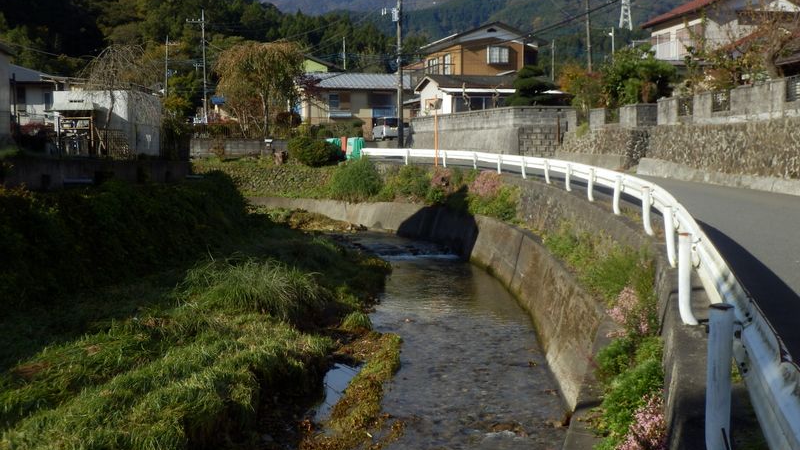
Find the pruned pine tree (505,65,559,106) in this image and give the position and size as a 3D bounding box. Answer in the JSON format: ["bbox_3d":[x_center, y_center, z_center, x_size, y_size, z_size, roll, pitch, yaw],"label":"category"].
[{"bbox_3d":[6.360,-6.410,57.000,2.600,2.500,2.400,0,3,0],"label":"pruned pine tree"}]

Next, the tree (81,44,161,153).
[{"bbox_3d":[-12.569,-5.666,53.000,3.600,4.950,3.500,0,4,0],"label":"tree"}]

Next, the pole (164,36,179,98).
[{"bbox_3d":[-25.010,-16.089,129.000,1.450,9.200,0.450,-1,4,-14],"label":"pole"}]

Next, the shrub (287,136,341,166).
[{"bbox_3d":[-4.183,-3.579,57.000,2.600,1.500,2.200,0,4,0],"label":"shrub"}]

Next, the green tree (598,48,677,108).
[{"bbox_3d":[10.320,-6.170,51.000,3.300,3.200,3.100,0,3,0],"label":"green tree"}]

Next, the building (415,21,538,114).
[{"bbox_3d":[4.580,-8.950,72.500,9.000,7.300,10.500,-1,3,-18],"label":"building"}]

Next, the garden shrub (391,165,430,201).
[{"bbox_3d":[0.454,-1.774,51.000,1.750,1.550,1.550,0,4,0],"label":"garden shrub"}]

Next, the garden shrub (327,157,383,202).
[{"bbox_3d":[-2.050,-2.050,53.000,2.500,2.000,2.300,0,3,0],"label":"garden shrub"}]

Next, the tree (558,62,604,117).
[{"bbox_3d":[8.440,-6.200,54.500,2.300,2.700,2.200,0,3,0],"label":"tree"}]

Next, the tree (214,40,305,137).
[{"bbox_3d":[-7.990,-7.760,67.000,5.100,5.600,4.900,0,3,0],"label":"tree"}]

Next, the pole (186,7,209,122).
[{"bbox_3d":[-16.838,-13.096,98.000,1.650,9.800,0.450,-2,4,-20],"label":"pole"}]

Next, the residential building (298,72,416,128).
[{"bbox_3d":[-3.590,-9.265,91.000,8.300,5.000,7.200,-2,4,-18],"label":"residential building"}]

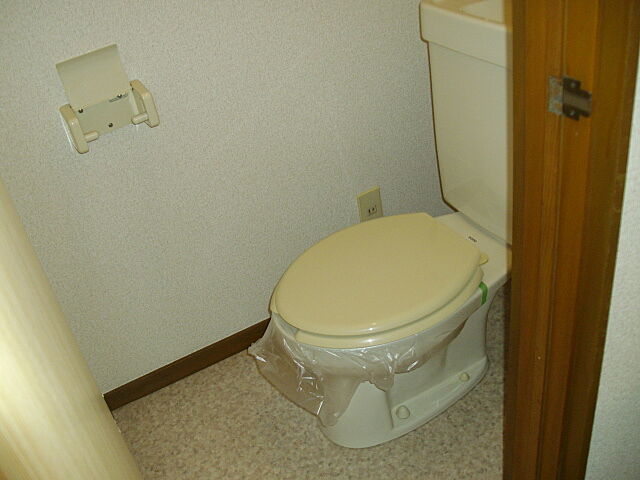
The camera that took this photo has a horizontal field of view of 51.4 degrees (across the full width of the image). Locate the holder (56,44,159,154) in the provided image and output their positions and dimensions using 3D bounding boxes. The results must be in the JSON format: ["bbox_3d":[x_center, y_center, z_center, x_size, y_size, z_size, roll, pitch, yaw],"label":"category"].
[{"bbox_3d":[-0.426,-0.285,1.308,0.165,0.162,0.085,-24,36,-19],"label":"holder"}]

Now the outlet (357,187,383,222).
[{"bbox_3d":[0.141,-0.078,1.829,0.070,0.118,0.010,-24,36,-19],"label":"outlet"}]

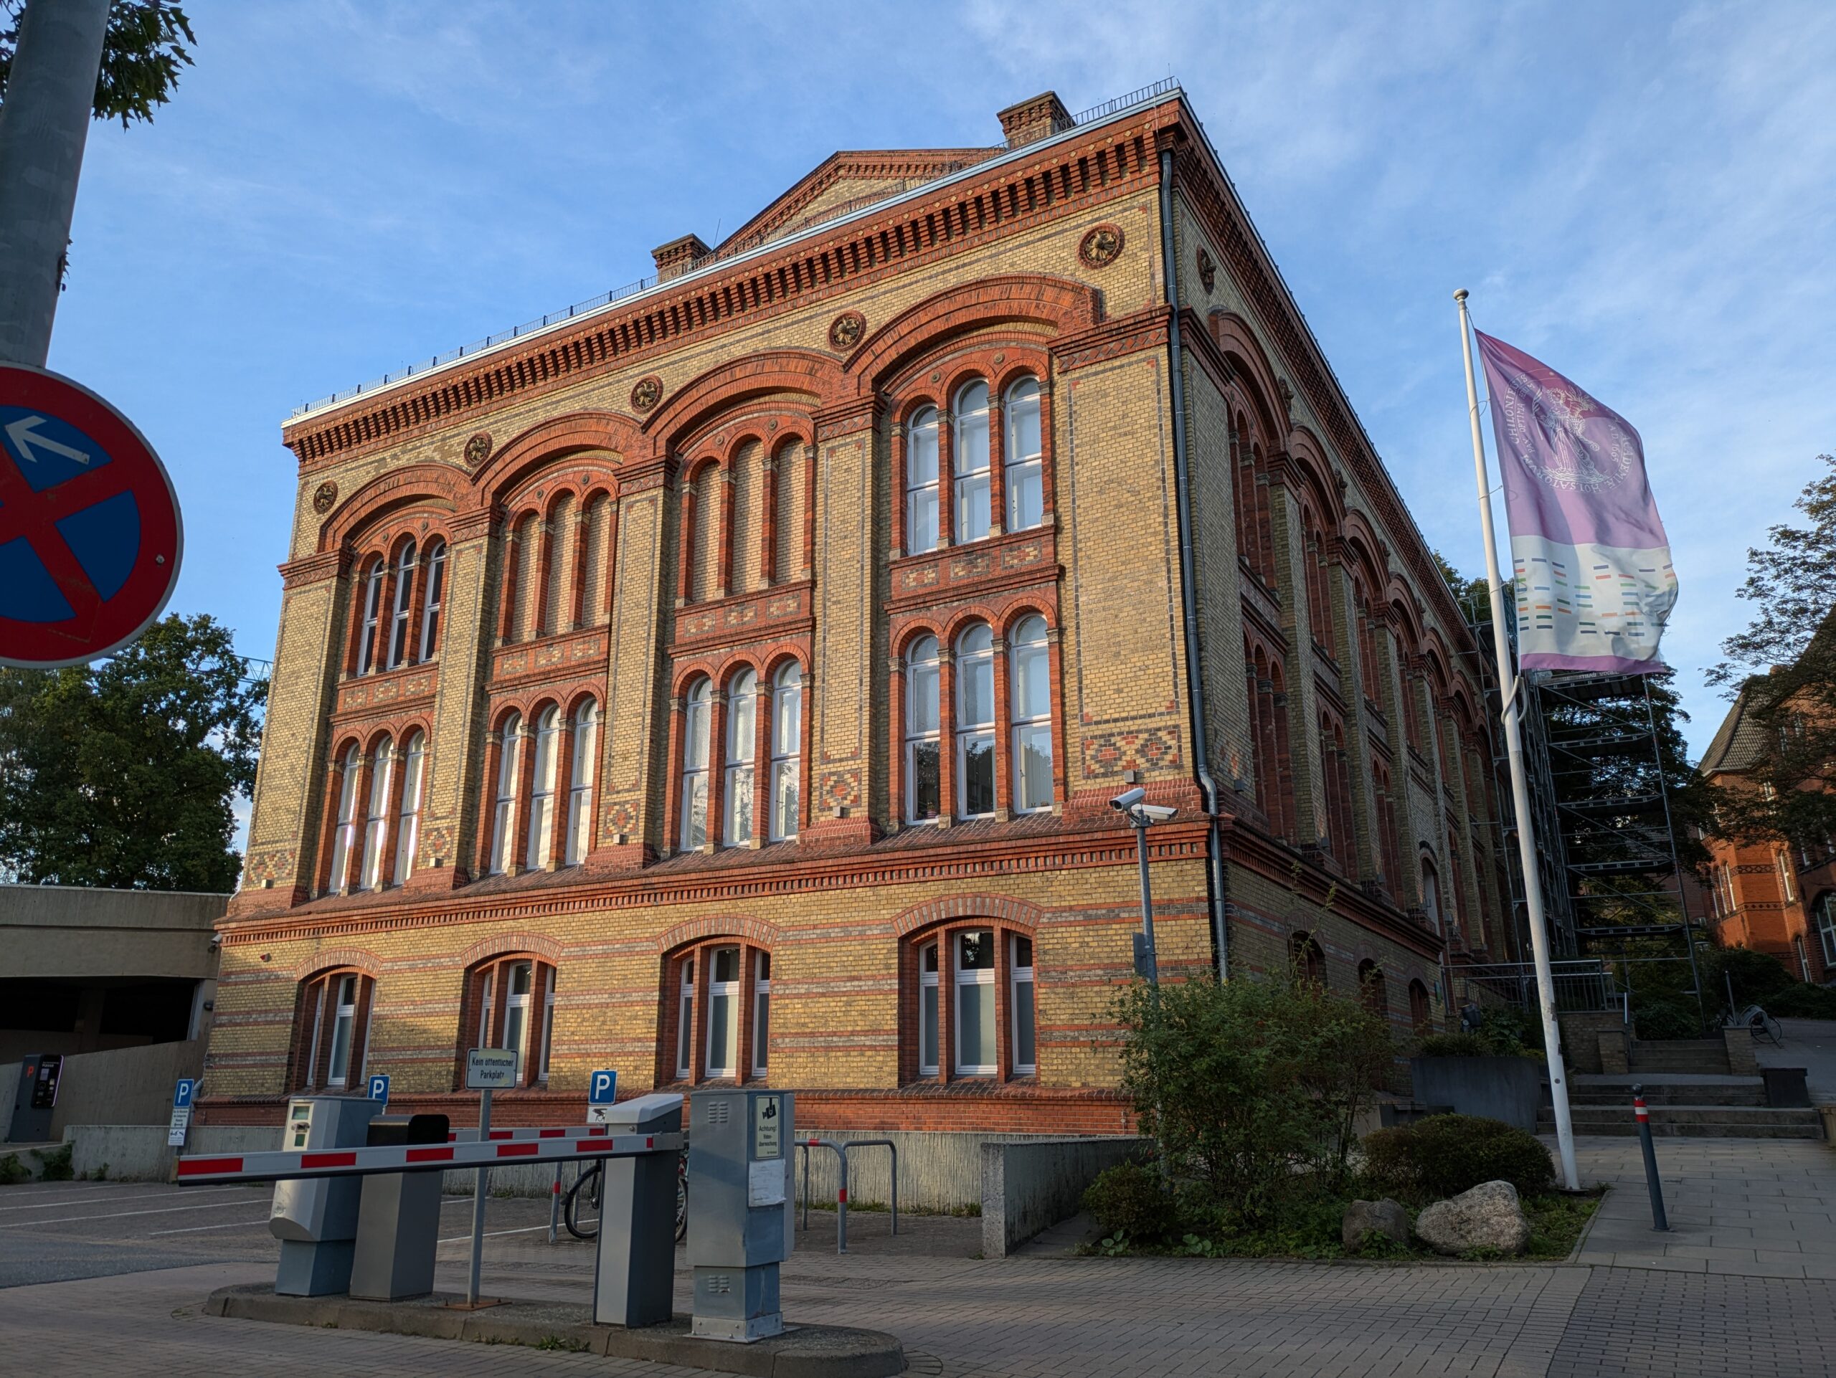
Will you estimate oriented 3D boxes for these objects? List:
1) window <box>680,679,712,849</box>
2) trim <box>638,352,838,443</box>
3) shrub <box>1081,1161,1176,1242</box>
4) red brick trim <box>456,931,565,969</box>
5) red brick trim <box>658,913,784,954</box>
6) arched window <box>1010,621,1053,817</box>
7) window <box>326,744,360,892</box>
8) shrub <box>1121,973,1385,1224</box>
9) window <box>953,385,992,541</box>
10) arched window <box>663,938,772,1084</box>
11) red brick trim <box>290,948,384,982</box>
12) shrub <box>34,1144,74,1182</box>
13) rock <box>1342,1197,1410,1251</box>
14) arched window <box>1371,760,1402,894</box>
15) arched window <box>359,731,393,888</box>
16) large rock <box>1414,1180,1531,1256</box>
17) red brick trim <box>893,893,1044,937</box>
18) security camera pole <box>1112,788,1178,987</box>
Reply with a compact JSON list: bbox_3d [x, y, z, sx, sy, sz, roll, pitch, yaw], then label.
[{"bbox_3d":[-3.970,1.348,24.346,0.780,3.280,0.170,-10,-20,28],"label":"window"},{"bbox_3d":[-3.307,-5.533,25.350,4.660,1.250,0.450,-10,-19,28],"label":"trim"},{"bbox_3d":[1.653,4.026,10.400,0.760,0.660,0.740,-10,-19,28],"label":"shrub"},{"bbox_3d":[-7.473,4.800,24.451,2.740,0.630,0.180,-10,-20,28],"label":"red brick trim"},{"bbox_3d":[-3.296,4.069,22.182,2.720,0.650,0.180,-10,-20,28],"label":"red brick trim"},{"bbox_3d":[1.866,0.347,21.148,0.780,3.280,0.170,-10,-20,28],"label":"arched window"},{"bbox_3d":[-12.474,2.775,29.114,0.820,3.330,0.250,-10,-19,28],"label":"window"},{"bbox_3d":[3.079,3.742,12.207,2.350,2.080,2.050,-10,-20,28],"label":"shrub"},{"bbox_3d":[1.013,-4.056,23.287,0.820,3.140,0.250,-10,-19,28],"label":"window"},{"bbox_3d":[-3.183,5.290,21.795,2.250,2.280,0.320,-10,-19,28],"label":"arched window"},{"bbox_3d":[-11.724,5.614,27.015,2.600,0.660,0.200,-10,-19,28],"label":"red brick trim"},{"bbox_3d":[-14.270,7.821,21.920,0.680,0.660,0.500,10,-20,-30],"label":"shrub"},{"bbox_3d":[3.069,3.596,8.869,0.470,0.380,0.400,-5,-18,17],"label":"rock"},{"bbox_3d":[9.436,2.778,26.765,0.220,2.750,0.700,-10,-20,29],"label":"arched window"},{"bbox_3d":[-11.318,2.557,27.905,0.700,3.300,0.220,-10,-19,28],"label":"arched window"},{"bbox_3d":[3.676,3.514,8.784,0.780,0.520,0.520,-7,-18,20],"label":"large rock"},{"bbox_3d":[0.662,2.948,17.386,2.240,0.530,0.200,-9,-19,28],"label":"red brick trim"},{"bbox_3d":[2.059,2.649,11.808,0.580,3.590,0.500,-3,-17,10],"label":"security camera pole"}]

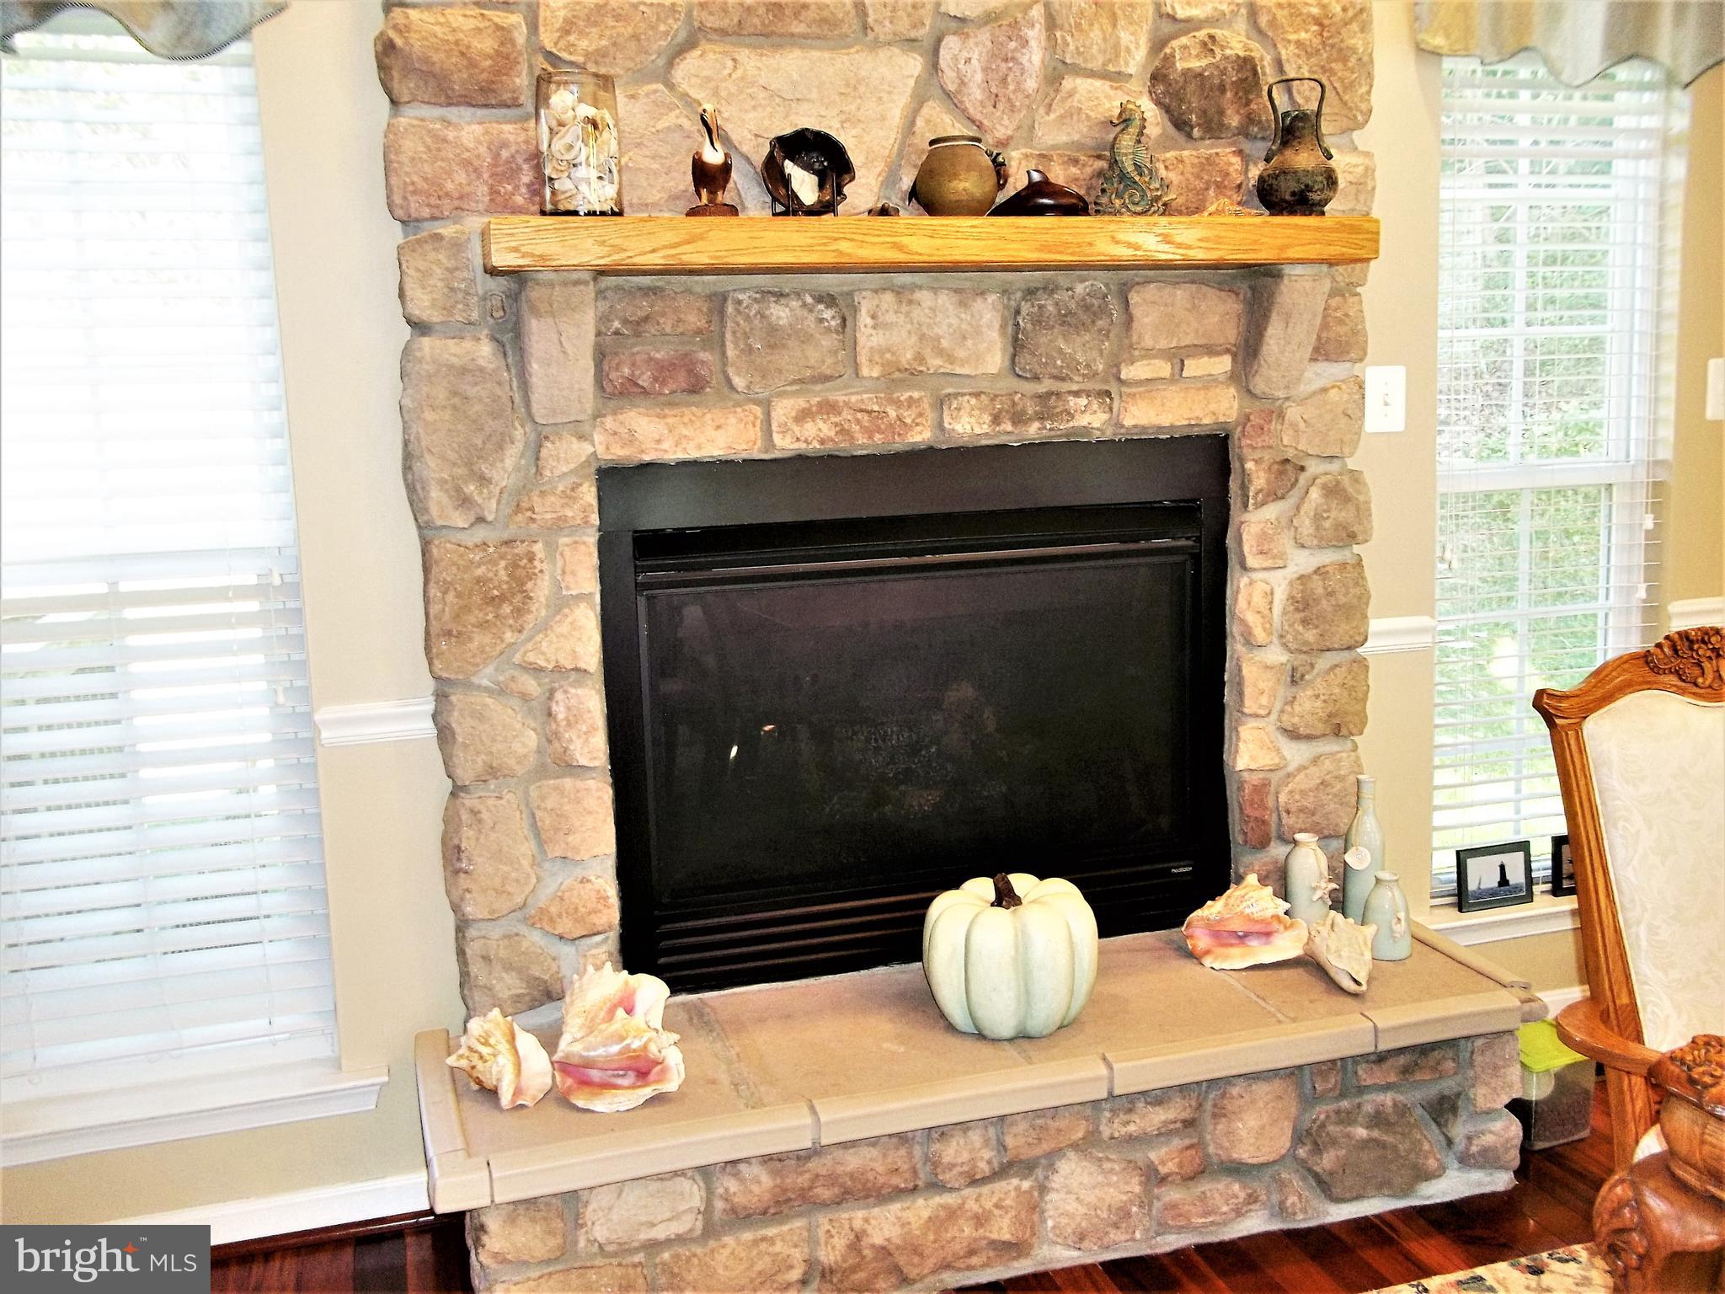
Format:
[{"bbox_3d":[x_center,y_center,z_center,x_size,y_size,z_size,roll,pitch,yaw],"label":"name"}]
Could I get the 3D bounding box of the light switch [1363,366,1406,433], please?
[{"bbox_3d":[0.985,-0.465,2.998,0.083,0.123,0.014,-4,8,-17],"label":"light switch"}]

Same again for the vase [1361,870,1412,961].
[{"bbox_3d":[0.896,0.457,2.722,0.079,0.142,0.079,-4,8,-17],"label":"vase"}]

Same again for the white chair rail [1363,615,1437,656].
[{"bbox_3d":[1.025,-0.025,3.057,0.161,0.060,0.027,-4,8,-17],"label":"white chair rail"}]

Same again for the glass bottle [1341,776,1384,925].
[{"bbox_3d":[0.909,0.377,2.894,0.071,0.296,0.071,-5,8,-16],"label":"glass bottle"}]

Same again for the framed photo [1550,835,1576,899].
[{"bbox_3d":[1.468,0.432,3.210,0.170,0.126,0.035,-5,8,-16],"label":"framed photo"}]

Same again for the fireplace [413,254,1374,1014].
[{"bbox_3d":[0.131,-0.026,2.673,1.646,1.187,0.180,-5,8,-16],"label":"fireplace"}]

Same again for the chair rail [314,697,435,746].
[{"bbox_3d":[-0.769,0.118,2.523,0.188,0.060,0.027,-4,8,-17],"label":"chair rail"}]

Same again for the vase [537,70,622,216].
[{"bbox_3d":[-0.420,-0.737,2.353,0.121,0.218,0.121,-5,8,-16],"label":"vase"}]

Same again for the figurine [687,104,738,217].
[{"bbox_3d":[-0.226,-0.730,2.405,0.073,0.176,0.060,-4,8,-10],"label":"figurine"}]

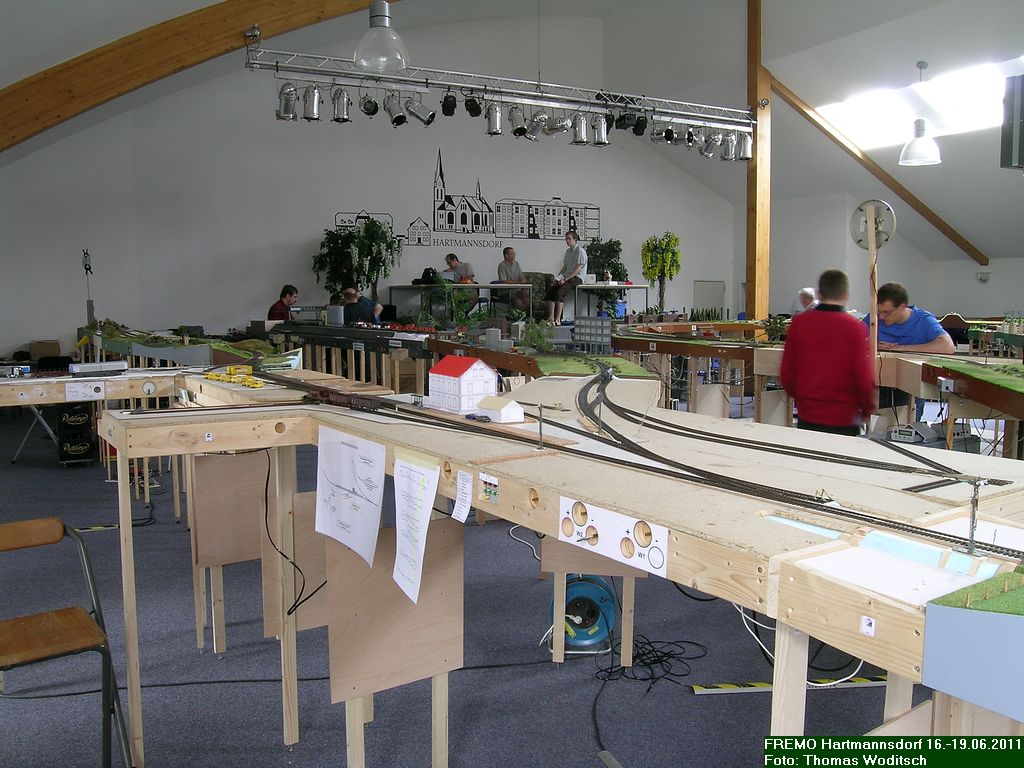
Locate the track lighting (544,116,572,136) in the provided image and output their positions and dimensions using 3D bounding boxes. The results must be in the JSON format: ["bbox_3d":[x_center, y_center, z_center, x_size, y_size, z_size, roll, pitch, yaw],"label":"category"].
[{"bbox_3d":[0.678,-3.757,12.085,0.420,0.240,0.240,-8,3,21],"label":"track lighting"}]

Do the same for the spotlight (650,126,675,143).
[{"bbox_3d":[2.335,-3.869,12.896,0.240,0.240,0.420,-4,13,-35],"label":"spotlight"}]

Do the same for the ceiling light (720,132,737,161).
[{"bbox_3d":[3.530,-3.855,13.474,0.240,0.430,0.240,-2,19,-25],"label":"ceiling light"}]

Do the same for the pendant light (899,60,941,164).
[{"bbox_3d":[5.271,-3.481,10.700,0.540,1.280,0.540,3,7,26],"label":"pendant light"}]

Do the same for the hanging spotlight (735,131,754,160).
[{"bbox_3d":[3.851,-3.900,13.630,0.230,0.420,0.230,-2,7,-25],"label":"hanging spotlight"}]

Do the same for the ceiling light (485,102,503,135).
[{"bbox_3d":[-0.229,-3.468,10.819,0.200,0.395,0.200,0,6,0],"label":"ceiling light"}]

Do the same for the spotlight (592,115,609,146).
[{"bbox_3d":[1.304,-3.734,12.200,0.220,0.420,0.220,0,5,0],"label":"spotlight"}]

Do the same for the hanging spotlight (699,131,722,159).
[{"bbox_3d":[2.960,-3.557,12.352,0.200,0.200,0.395,-3,-36,-29],"label":"hanging spotlight"}]

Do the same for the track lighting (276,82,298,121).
[{"bbox_3d":[-2.808,-3.541,10.383,0.250,0.440,0.250,-2,21,-25],"label":"track lighting"}]

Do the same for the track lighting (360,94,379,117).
[{"bbox_3d":[-1.860,-3.598,10.700,0.230,0.250,0.380,-2,26,-19],"label":"track lighting"}]

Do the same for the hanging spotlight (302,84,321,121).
[{"bbox_3d":[-2.535,-3.568,10.500,0.220,0.410,0.220,-3,6,-23],"label":"hanging spotlight"}]

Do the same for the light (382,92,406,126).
[{"bbox_3d":[-1.547,-3.639,11.000,0.230,0.420,0.230,-6,-26,-45],"label":"light"}]

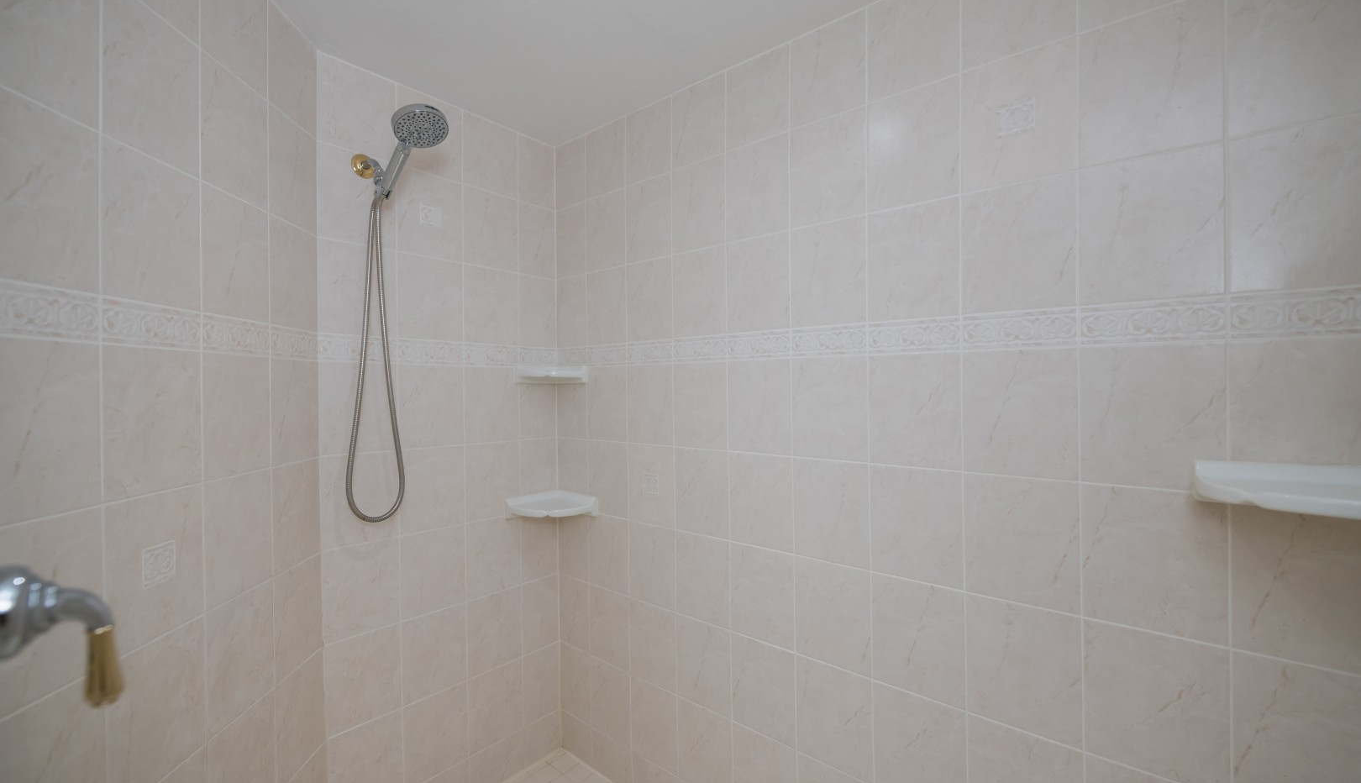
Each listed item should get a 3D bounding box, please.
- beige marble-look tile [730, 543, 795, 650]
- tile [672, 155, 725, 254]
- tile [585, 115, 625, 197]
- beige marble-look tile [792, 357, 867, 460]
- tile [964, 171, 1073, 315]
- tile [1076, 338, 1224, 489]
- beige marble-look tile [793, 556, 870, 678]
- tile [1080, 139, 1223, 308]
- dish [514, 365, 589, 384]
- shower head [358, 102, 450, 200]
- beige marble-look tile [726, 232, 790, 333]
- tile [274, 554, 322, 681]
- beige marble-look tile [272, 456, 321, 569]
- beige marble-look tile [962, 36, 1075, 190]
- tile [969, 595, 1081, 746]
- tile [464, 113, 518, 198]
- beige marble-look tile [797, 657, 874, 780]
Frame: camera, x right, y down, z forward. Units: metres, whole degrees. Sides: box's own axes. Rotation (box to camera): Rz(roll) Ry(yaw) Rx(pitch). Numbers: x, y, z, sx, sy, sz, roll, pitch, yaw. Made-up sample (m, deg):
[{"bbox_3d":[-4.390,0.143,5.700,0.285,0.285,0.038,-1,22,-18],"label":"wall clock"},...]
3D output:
[{"bbox_3d":[0.224,0.563,1.461,0.199,0.256,0.010,0,0,39],"label":"beige marble-look tile"},{"bbox_3d":[0.058,-0.547,1.566,0.195,0.254,0.010,0,1,39],"label":"tile"},{"bbox_3d":[-0.258,-0.803,1.841,0.200,0.240,0.010,0,0,39],"label":"tile"},{"bbox_3d":[0.376,0.045,1.332,0.199,0.256,0.010,0,0,39],"label":"beige marble-look tile"},{"bbox_3d":[0.686,-0.292,1.078,0.199,0.256,0.010,0,0,39],"label":"tile"},{"bbox_3d":[0.845,0.043,0.954,0.199,0.256,0.010,0,0,39],"label":"tile"},{"bbox_3d":[0.380,0.562,1.335,0.199,0.256,0.009,0,0,39],"label":"beige marble-look tile"},{"bbox_3d":[0.839,-0.294,0.949,0.193,0.256,0.009,0,0,39],"label":"tile"},{"bbox_3d":[-0.462,-0.059,1.934,0.250,0.060,0.155,0,0,-4],"label":"dish"},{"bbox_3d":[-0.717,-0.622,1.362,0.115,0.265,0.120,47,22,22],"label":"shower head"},{"bbox_3d":[0.215,-0.290,1.444,0.196,0.254,0.010,0,1,39],"label":"beige marble-look tile"},{"bbox_3d":[-0.979,0.571,1.354,0.010,0.256,0.200,0,0,-6],"label":"tile"},{"bbox_3d":[-0.966,0.306,1.334,0.010,0.254,0.195,0,1,-5],"label":"beige marble-look tile"},{"bbox_3d":[0.683,-0.551,1.076,0.199,0.256,0.010,0,0,39],"label":"beige marble-look tile"},{"bbox_3d":[0.697,0.562,1.080,0.200,0.256,0.010,0,0,39],"label":"tile"},{"bbox_3d":[-0.653,-0.799,1.810,0.009,0.234,0.199,0,0,39],"label":"tile"},{"bbox_3d":[0.382,0.820,1.337,0.199,0.256,0.009,0,0,39],"label":"beige marble-look tile"}]

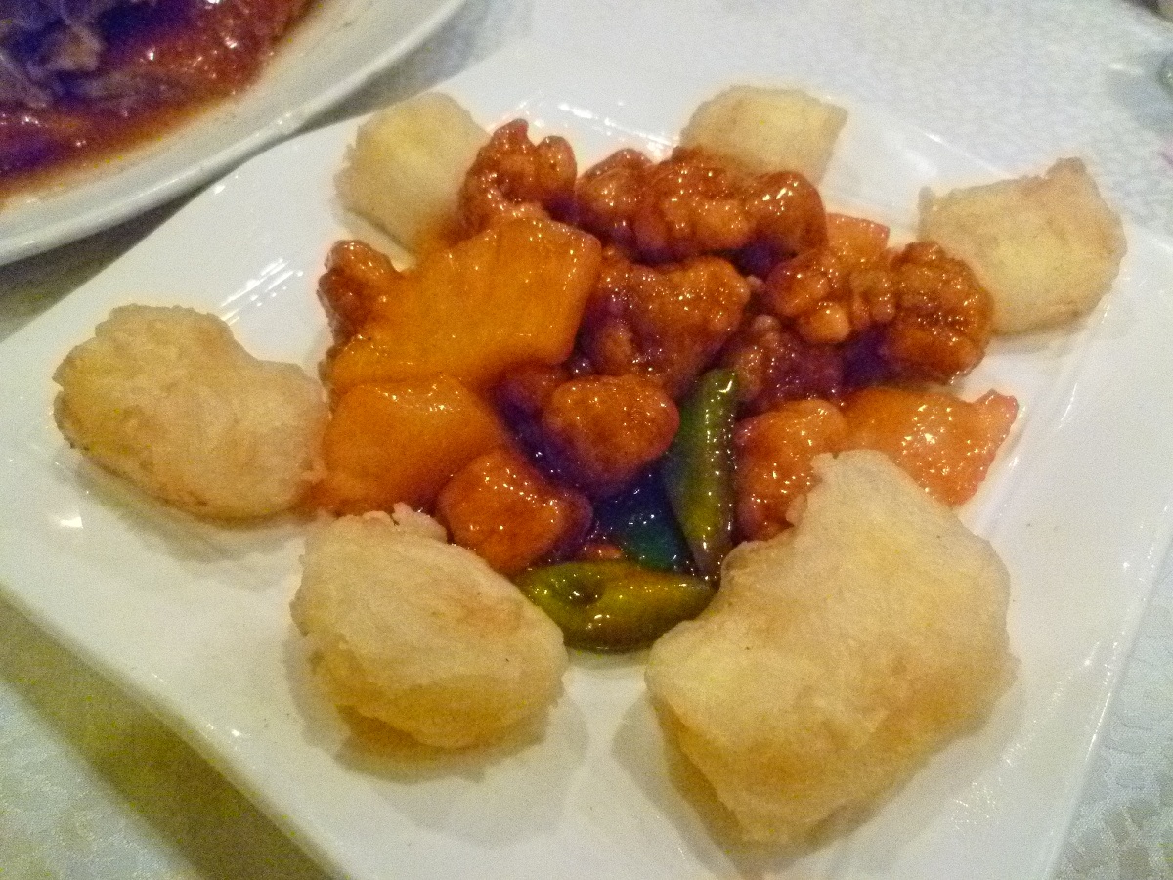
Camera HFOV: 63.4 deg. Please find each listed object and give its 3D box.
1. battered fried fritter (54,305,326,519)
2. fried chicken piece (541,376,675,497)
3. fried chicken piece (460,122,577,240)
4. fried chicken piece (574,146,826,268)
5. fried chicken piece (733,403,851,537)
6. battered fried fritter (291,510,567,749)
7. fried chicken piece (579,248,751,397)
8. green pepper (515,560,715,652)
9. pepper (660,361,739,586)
[{"bbox_3d":[-0.107,-0.009,0.259,0.077,0.029,0.051,26,56,16],"label":"battered fried fritter"},{"bbox_3d":[0.006,-0.001,0.260,0.039,0.031,0.030,1,53,-1],"label":"fried chicken piece"},{"bbox_3d":[-0.022,-0.086,0.323,0.040,0.036,0.046,1,53,-1],"label":"fried chicken piece"},{"bbox_3d":[0.037,-0.077,0.317,0.084,0.034,0.033,9,53,5],"label":"fried chicken piece"},{"bbox_3d":[0.057,0.009,0.257,0.028,0.032,0.038,26,56,16],"label":"fried chicken piece"},{"bbox_3d":[-0.037,0.043,0.224,0.069,0.031,0.048,28,57,18],"label":"battered fried fritter"},{"bbox_3d":[0.023,-0.034,0.285,0.048,0.034,0.043,-15,55,-13],"label":"fried chicken piece"},{"bbox_3d":[0.007,0.042,0.238,0.053,0.021,0.021,1,53,-1],"label":"green pepper"},{"bbox_3d":[0.031,0.008,0.261,0.017,0.025,0.067,-1,53,-3],"label":"pepper"}]

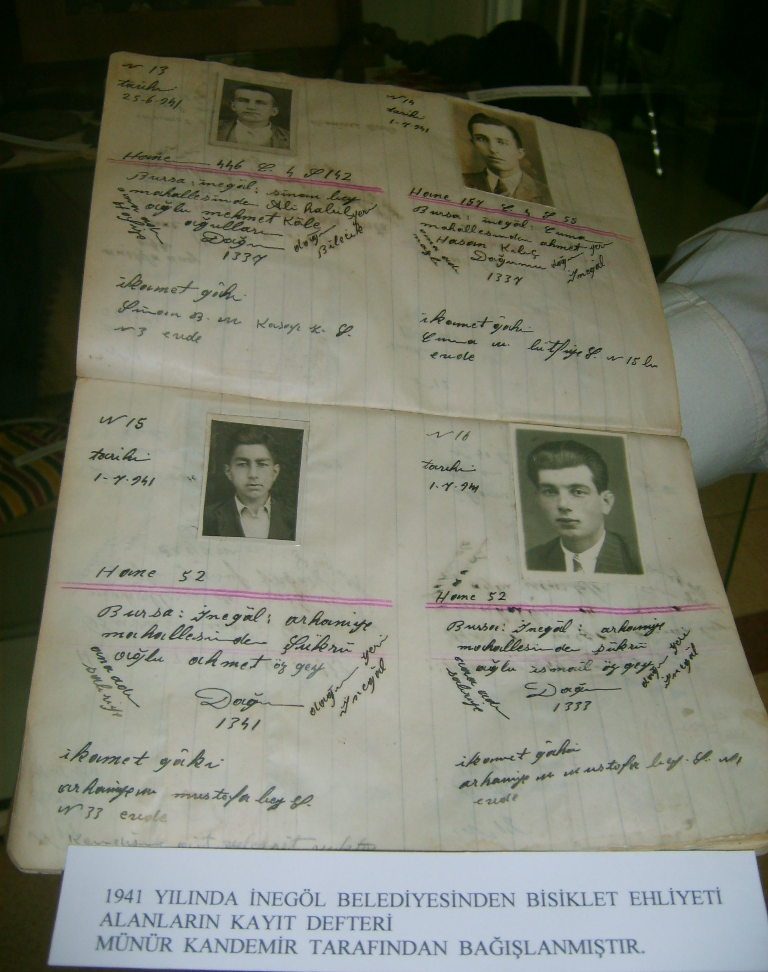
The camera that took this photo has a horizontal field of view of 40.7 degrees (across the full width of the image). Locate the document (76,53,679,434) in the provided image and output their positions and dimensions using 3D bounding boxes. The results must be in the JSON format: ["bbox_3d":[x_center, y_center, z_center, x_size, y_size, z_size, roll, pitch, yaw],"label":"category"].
[{"bbox_3d":[0.001,-0.089,0.371,0.203,0.008,0.143,3,62,-13],"label":"document"}]

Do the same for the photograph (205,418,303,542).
[{"bbox_3d":[-0.039,-0.002,0.310,0.028,0.002,0.042,6,54,-11],"label":"photograph"}]

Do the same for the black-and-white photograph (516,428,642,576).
[{"bbox_3d":[0.063,0.004,0.333,0.039,0.002,0.055,6,54,-12],"label":"black-and-white photograph"}]

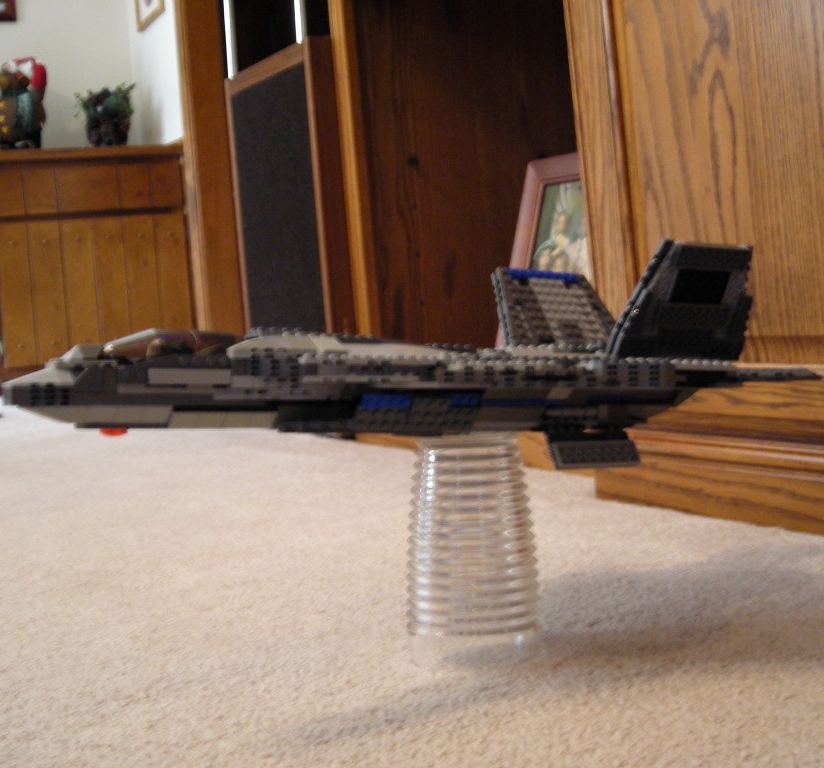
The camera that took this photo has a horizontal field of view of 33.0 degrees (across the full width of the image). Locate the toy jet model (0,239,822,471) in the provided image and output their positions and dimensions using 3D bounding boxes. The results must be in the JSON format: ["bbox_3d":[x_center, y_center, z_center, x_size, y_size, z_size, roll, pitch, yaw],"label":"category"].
[{"bbox_3d":[-0.008,-0.016,0.809,0.455,0.133,0.230,1,1,-30],"label":"toy jet model"}]

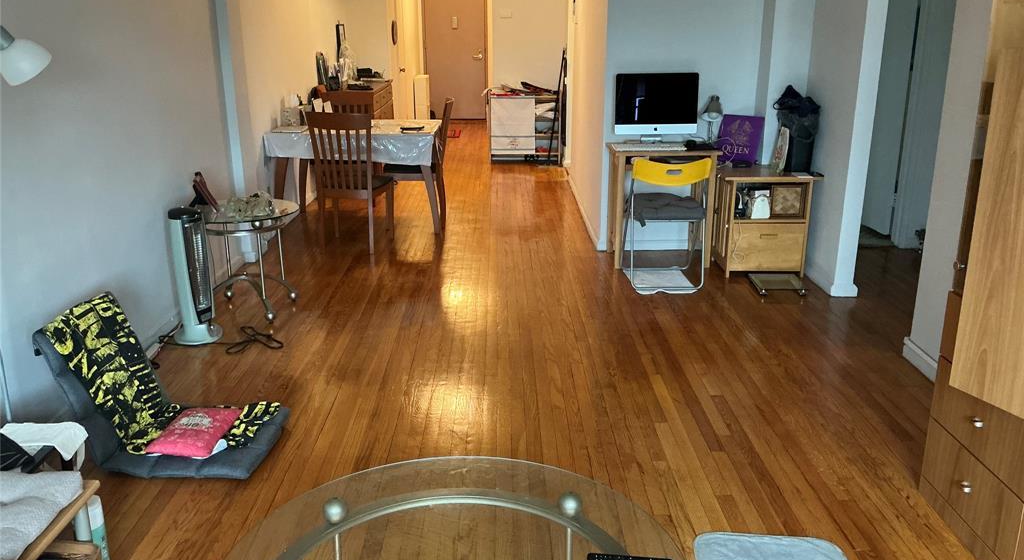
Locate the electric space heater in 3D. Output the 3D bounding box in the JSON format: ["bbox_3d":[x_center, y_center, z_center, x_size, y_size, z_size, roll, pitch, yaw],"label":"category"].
[{"bbox_3d":[-1.562,-0.025,4.039,0.240,0.630,0.240,12,21,34],"label":"electric space heater"}]

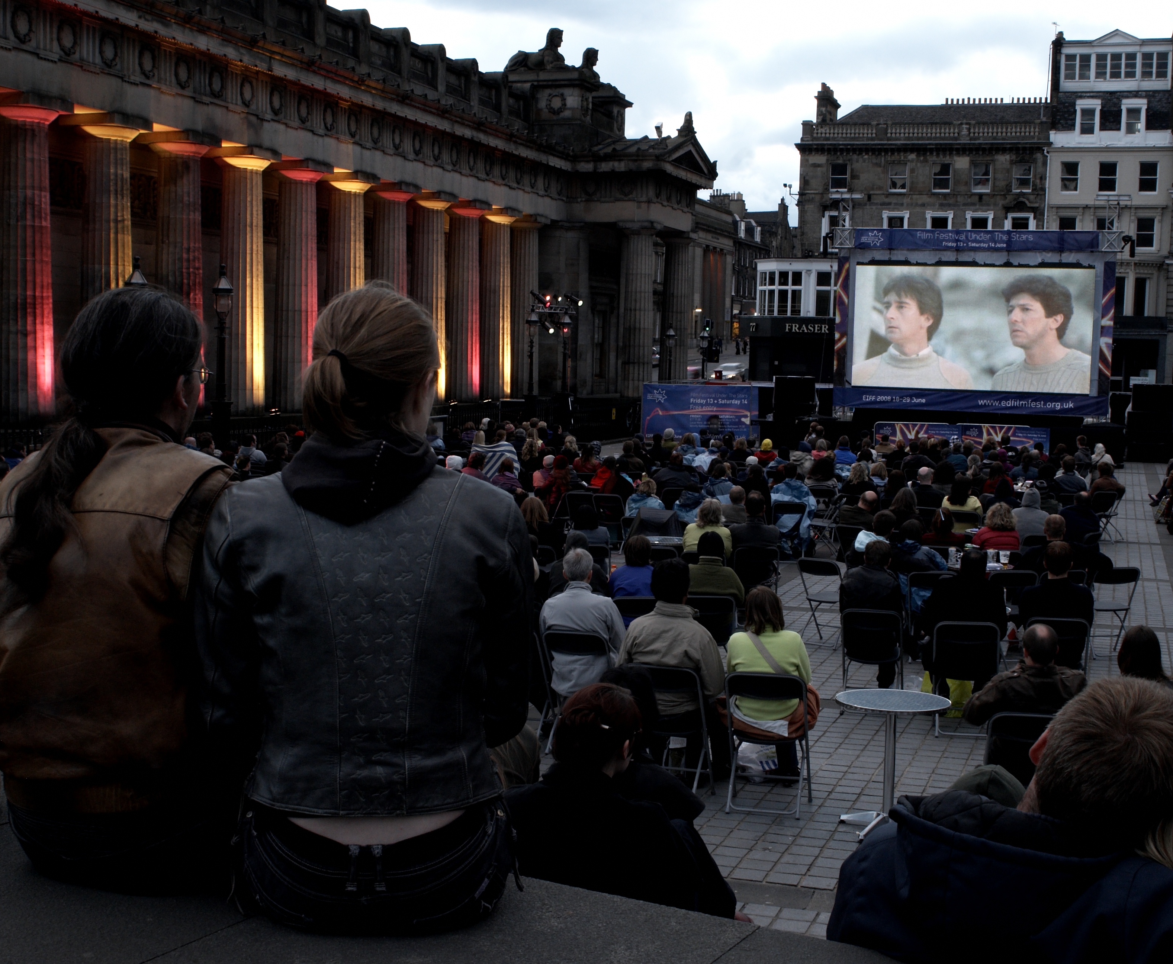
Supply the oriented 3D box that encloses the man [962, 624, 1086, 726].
[{"bbox_3d":[2.303,1.300,8.209,0.620,1.220,0.850,2,4,10],"label":"man"}]

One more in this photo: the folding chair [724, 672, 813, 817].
[{"bbox_3d":[1.026,1.434,8.761,0.460,0.790,0.460,2,4,14],"label":"folding chair"}]

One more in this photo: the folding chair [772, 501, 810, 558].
[{"bbox_3d":[2.696,0.627,20.722,0.460,0.790,0.460,2,4,8],"label":"folding chair"}]

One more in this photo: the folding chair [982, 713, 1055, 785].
[{"bbox_3d":[2.212,1.523,7.908,0.459,0.802,0.460,2,4,8],"label":"folding chair"}]

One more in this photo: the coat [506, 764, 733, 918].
[{"bbox_3d":[0.058,1.014,3.823,0.600,0.650,0.480,3,4,20],"label":"coat"}]

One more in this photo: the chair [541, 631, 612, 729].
[{"bbox_3d":[0.006,1.346,10.117,0.460,0.790,0.450,3,4,19],"label":"chair"}]

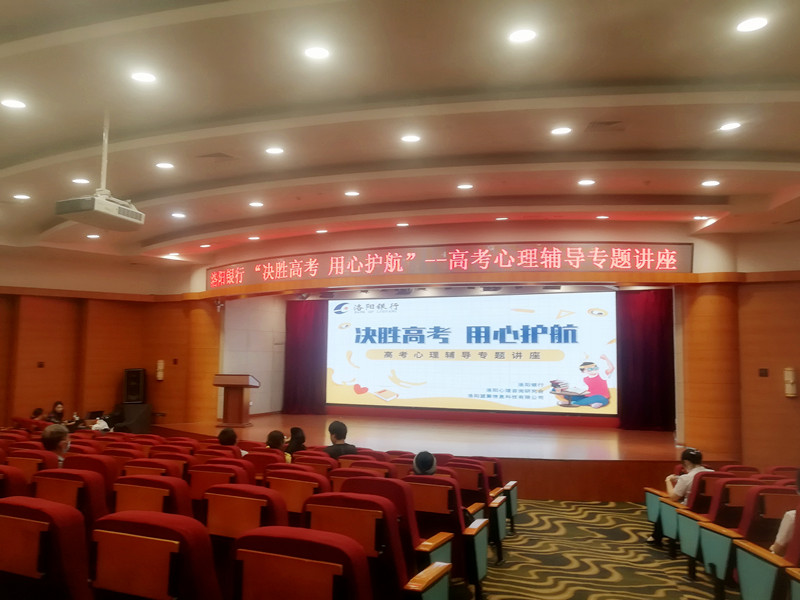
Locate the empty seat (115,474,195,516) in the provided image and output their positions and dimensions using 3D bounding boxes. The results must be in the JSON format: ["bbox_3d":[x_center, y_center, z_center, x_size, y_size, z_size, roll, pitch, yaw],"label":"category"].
[{"bbox_3d":[-1.194,1.397,3.337,0.570,0.980,0.620,-2,-6,22],"label":"empty seat"}]

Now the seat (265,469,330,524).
[{"bbox_3d":[-0.555,1.611,4.141,0.570,1.030,0.680,-1,-5,21],"label":"seat"}]

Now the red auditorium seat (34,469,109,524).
[{"bbox_3d":[-1.710,1.448,3.590,0.570,1.030,0.680,-1,-5,20],"label":"red auditorium seat"}]

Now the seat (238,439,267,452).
[{"bbox_3d":[-1.821,2.345,8.200,0.570,0.980,0.620,-2,-6,22],"label":"seat"}]

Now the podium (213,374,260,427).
[{"bbox_3d":[-3.752,2.291,14.271,0.850,1.180,0.560,0,-5,11],"label":"podium"}]

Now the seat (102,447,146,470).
[{"bbox_3d":[-2.370,1.825,5.647,0.570,0.980,0.620,-2,-6,22],"label":"seat"}]

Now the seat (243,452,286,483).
[{"bbox_3d":[-1.226,1.966,6.117,0.570,0.980,0.620,-2,-6,22],"label":"seat"}]

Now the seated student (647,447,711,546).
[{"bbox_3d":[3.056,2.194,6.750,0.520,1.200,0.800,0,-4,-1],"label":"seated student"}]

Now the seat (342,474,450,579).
[{"bbox_3d":[0.006,1.596,3.926,0.600,1.030,0.680,-2,-5,21],"label":"seat"}]

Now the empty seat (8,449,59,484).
[{"bbox_3d":[-2.685,1.663,4.910,0.570,1.030,0.680,-1,-5,19],"label":"empty seat"}]

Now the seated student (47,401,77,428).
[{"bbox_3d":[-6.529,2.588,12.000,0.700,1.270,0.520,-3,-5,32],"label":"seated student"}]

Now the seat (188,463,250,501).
[{"bbox_3d":[-1.125,1.625,4.355,0.570,1.030,0.680,-1,-5,20],"label":"seat"}]

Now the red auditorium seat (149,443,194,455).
[{"bbox_3d":[-2.333,2.037,6.729,0.570,1.030,0.680,-1,-5,19],"label":"red auditorium seat"}]

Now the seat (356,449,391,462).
[{"bbox_3d":[-0.243,2.301,7.573,0.570,0.980,0.620,-2,-6,22],"label":"seat"}]

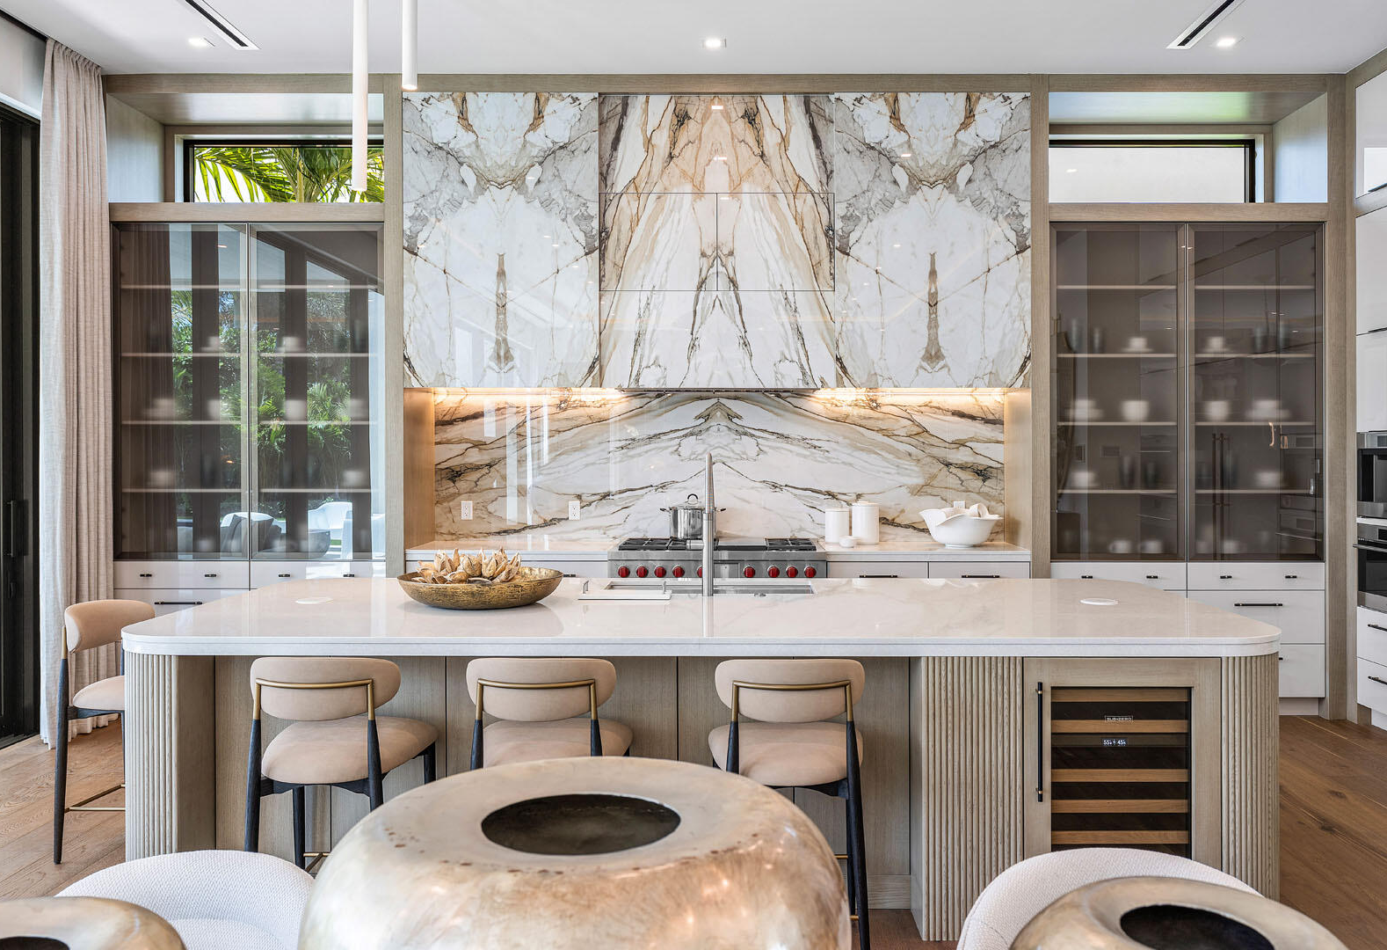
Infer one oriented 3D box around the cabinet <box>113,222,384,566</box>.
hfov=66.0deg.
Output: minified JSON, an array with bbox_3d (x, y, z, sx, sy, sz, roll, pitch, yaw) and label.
[{"bbox_3d":[-2.507,-0.468,6.280,1.527,1.919,0.500,0,0,1],"label":"cabinet"}]

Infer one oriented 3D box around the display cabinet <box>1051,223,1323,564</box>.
[{"bbox_3d":[2.801,-0.468,6.280,1.533,1.919,0.500,0,0,1],"label":"display cabinet"}]

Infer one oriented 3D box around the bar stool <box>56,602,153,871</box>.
[{"bbox_3d":[-2.084,0.964,4.110,0.500,0.900,0.480,0,0,1],"label":"bar stool"}]

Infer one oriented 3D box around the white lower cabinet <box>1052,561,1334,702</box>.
[{"bbox_3d":[2.774,0.865,6.260,1.530,0.780,0.580,0,1,1],"label":"white lower cabinet"}]

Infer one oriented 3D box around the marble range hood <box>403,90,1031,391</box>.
[{"bbox_3d":[0.137,-1.310,6.225,3.490,1.650,0.550,0,1,1],"label":"marble range hood"}]

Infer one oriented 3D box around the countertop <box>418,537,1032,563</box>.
[{"bbox_3d":[0.138,0.441,6.245,3.470,0.056,0.610,0,1,1],"label":"countertop"}]

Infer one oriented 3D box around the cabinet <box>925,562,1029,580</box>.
[{"bbox_3d":[1.624,0.917,6.353,0.585,0.860,0.610,0,0,1],"label":"cabinet"}]

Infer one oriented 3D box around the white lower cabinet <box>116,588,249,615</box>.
[{"bbox_3d":[-2.857,0.787,6.220,0.750,0.310,0.500,0,1,1],"label":"white lower cabinet"}]

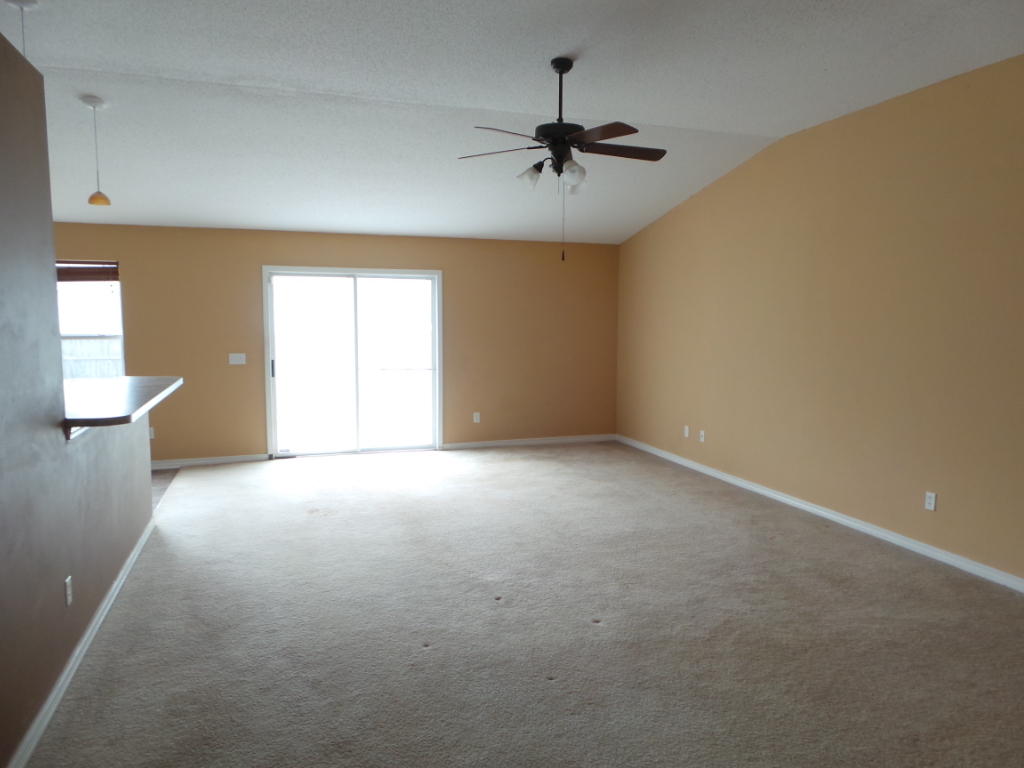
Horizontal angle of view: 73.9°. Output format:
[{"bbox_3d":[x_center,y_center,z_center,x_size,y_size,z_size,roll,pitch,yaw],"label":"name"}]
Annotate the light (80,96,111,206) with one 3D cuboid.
[{"bbox_3d":[-2.763,-1.532,4.535,0.140,0.668,0.140,-2,6,-19],"label":"light"}]

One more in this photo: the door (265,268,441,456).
[{"bbox_3d":[-1.712,-0.226,7.551,1.920,2.080,0.100,-2,6,-19],"label":"door"}]

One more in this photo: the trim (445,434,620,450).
[{"bbox_3d":[0.266,0.705,8.320,2.258,0.082,0.020,-2,6,-19],"label":"trim"}]

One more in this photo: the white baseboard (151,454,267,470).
[{"bbox_3d":[-3.161,0.809,7.104,1.140,0.092,0.020,-2,6,-20],"label":"white baseboard"}]

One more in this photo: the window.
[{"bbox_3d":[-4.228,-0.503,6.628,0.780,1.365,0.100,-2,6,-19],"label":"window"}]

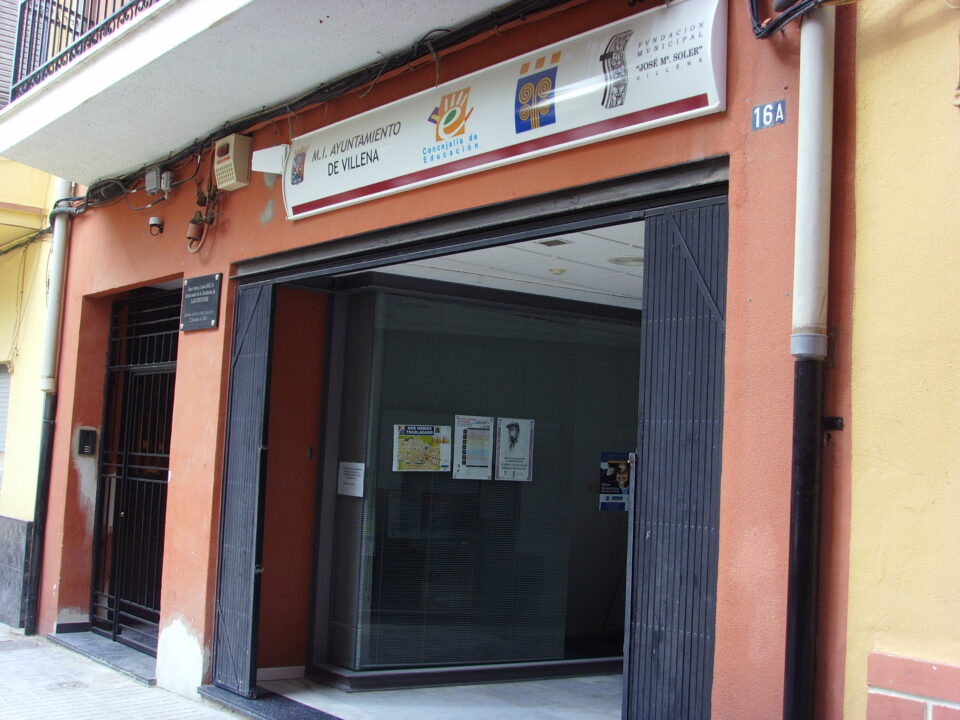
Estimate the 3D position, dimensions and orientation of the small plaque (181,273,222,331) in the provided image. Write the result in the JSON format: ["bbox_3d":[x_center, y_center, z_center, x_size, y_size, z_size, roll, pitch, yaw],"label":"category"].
[{"bbox_3d":[-1.857,-0.380,7.213,0.022,0.357,0.543,7,-7,-40],"label":"small plaque"}]

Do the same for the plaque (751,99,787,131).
[{"bbox_3d":[1.042,-0.882,3.897,0.010,0.086,0.140,7,-7,-40],"label":"plaque"}]

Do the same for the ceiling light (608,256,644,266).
[{"bbox_3d":[0.856,-0.570,6.167,0.240,0.050,0.240,3,-5,0],"label":"ceiling light"}]

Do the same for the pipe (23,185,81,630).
[{"bbox_3d":[-3.600,0.330,9.035,0.130,3.850,0.120,7,-7,-40],"label":"pipe"}]

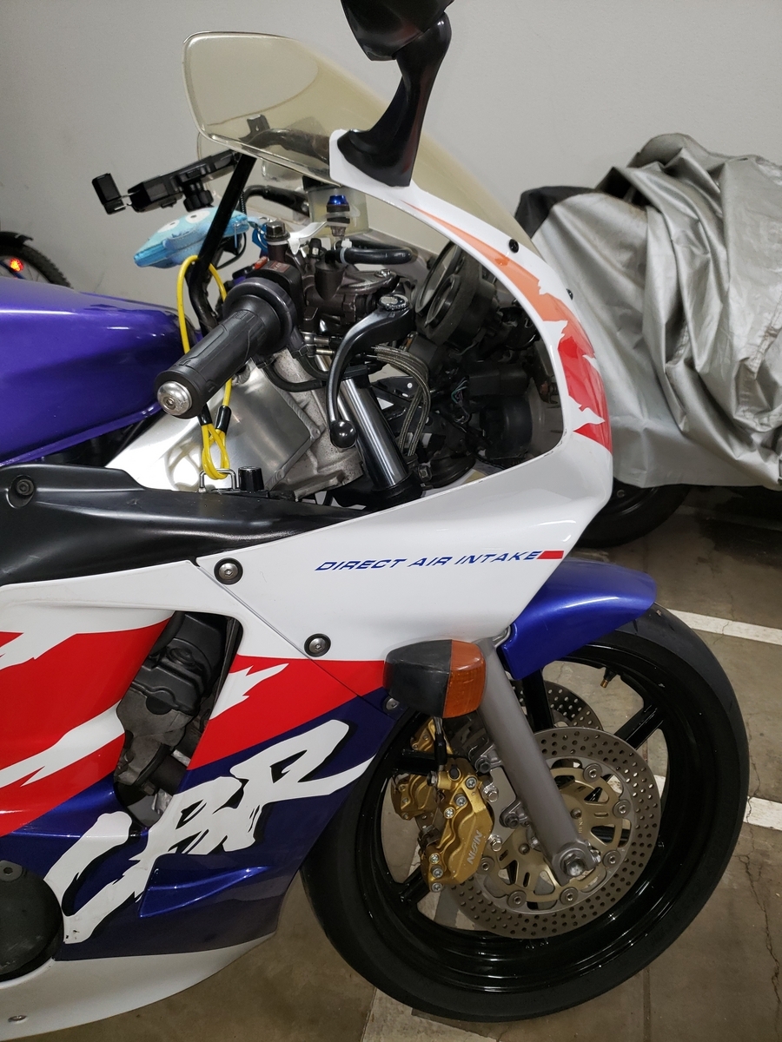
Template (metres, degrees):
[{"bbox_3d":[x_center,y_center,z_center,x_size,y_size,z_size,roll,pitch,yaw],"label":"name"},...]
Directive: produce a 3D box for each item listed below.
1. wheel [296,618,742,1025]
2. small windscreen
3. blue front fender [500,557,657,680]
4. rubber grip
[{"bbox_3d":[0.176,0.354,0.973,0.586,0.586,0.114,-5,13,-13],"label":"wheel"},{"bbox_3d":[-0.022,-0.358,0.752,0.345,0.190,0.300,-2,15,-9],"label":"small windscreen"},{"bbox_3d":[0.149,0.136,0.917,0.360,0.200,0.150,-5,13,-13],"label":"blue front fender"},{"bbox_3d":[-0.123,-0.120,0.564,0.048,0.048,0.123,2,38,19],"label":"rubber grip"}]

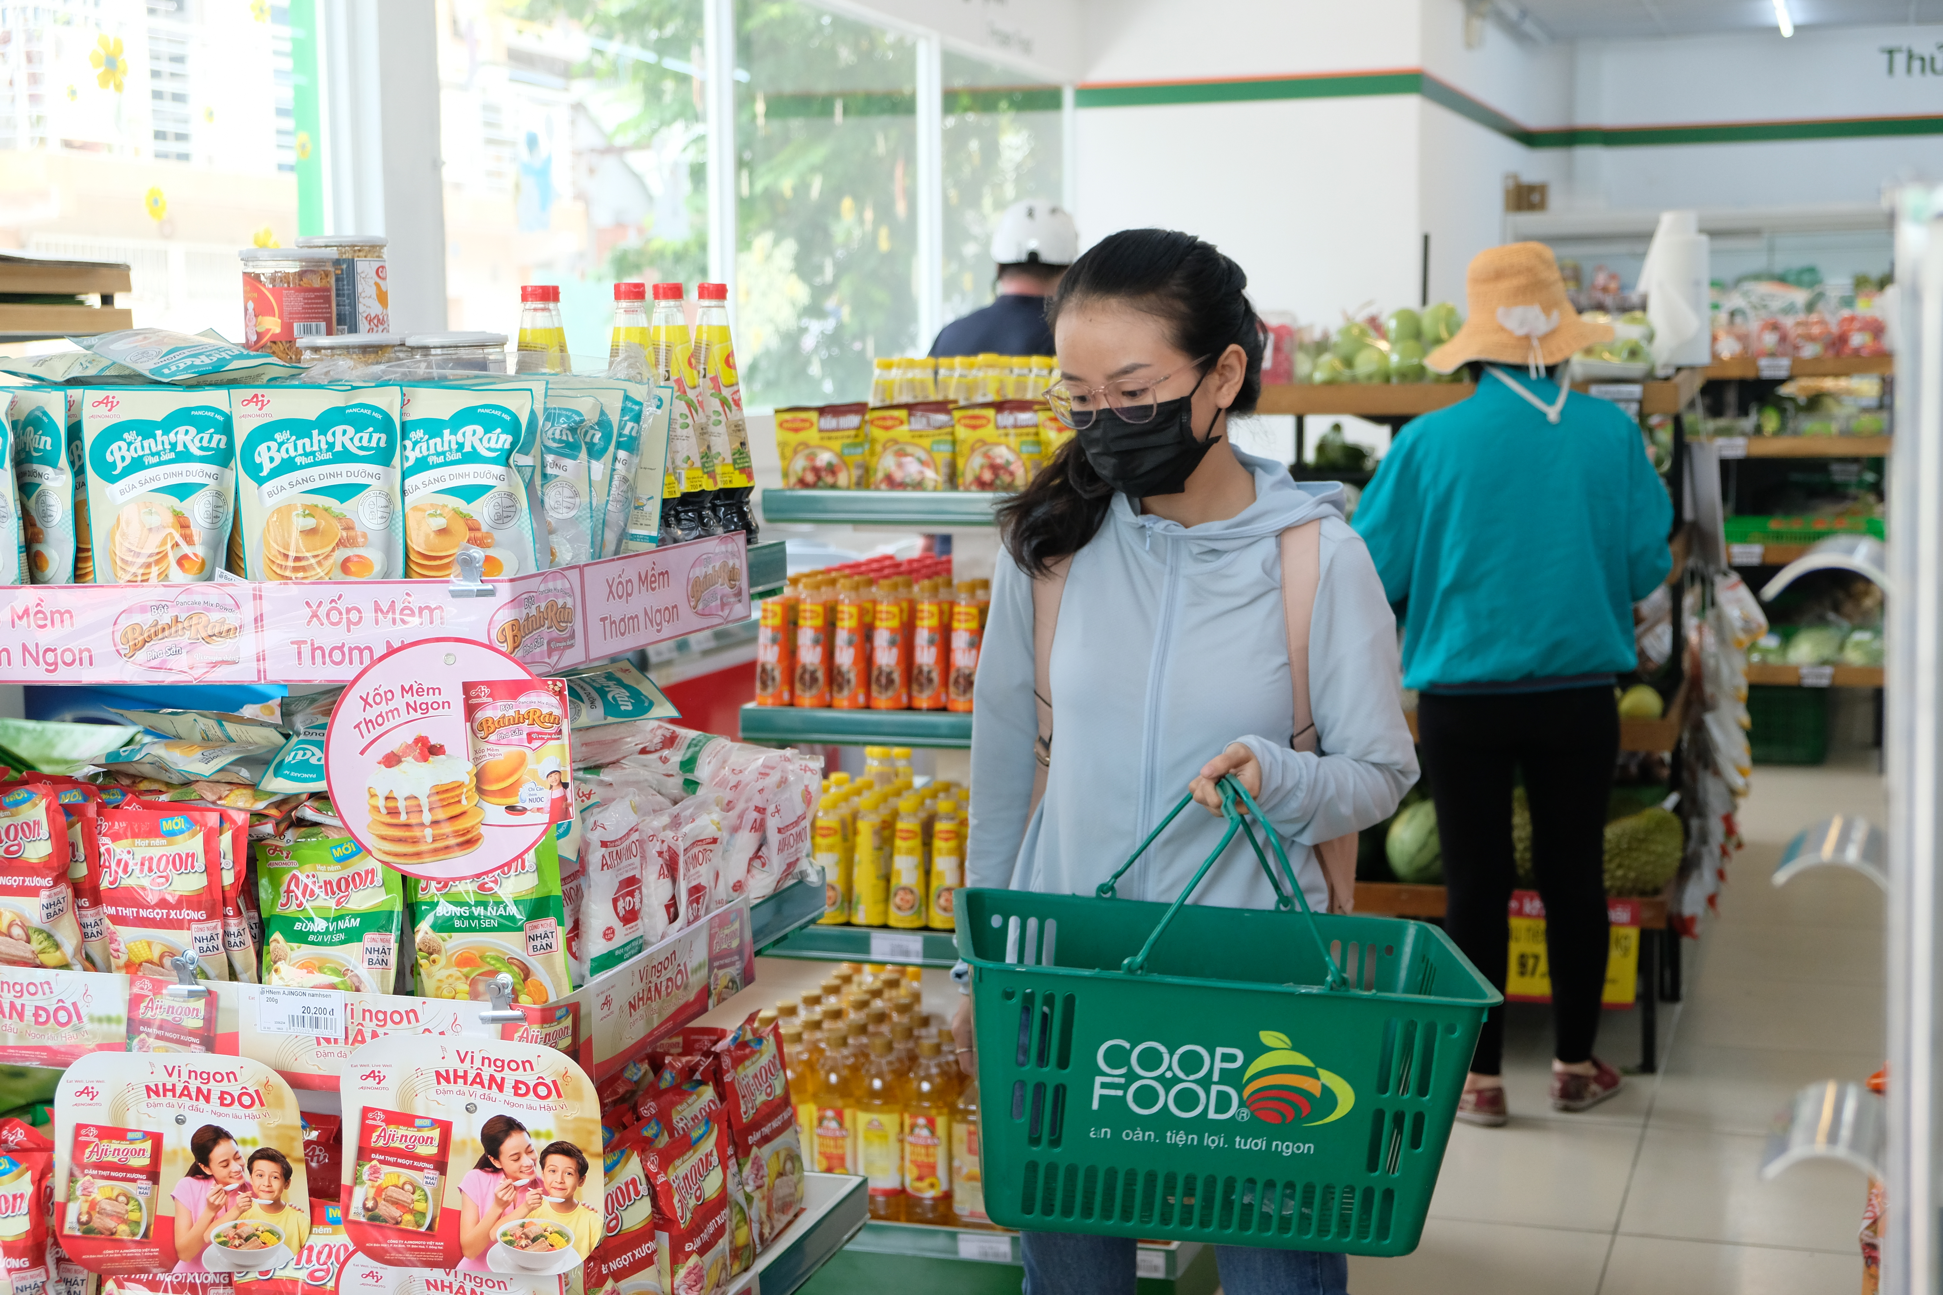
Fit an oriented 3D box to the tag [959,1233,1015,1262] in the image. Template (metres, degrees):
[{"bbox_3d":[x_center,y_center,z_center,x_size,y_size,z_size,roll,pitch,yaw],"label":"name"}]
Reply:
[{"bbox_3d":[0.020,0.875,3.854,0.081,0.042,0.004,2,7,19],"label":"tag"}]

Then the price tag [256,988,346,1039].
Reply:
[{"bbox_3d":[-0.573,0.312,2.260,0.086,0.042,0.002,2,8,19],"label":"price tag"}]

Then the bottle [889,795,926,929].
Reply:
[{"bbox_3d":[-0.096,0.328,4.024,0.058,0.189,0.058,-1,7,0],"label":"bottle"}]

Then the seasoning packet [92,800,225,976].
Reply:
[{"bbox_3d":[-0.742,0.247,2.440,0.135,0.195,0.042,1,3,12],"label":"seasoning packet"}]

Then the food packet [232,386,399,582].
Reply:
[{"bbox_3d":[-0.551,-0.122,2.232,0.165,0.197,0.035,2,8,19],"label":"food packet"}]

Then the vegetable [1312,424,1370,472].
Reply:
[{"bbox_3d":[0.879,-0.471,6.287,0.137,0.111,0.125,1,7,18],"label":"vegetable"}]

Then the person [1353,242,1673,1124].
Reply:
[{"bbox_3d":[1.053,0.061,5.180,0.615,1.683,0.420,1,7,16],"label":"person"}]

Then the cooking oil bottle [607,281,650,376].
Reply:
[{"bbox_3d":[-0.325,-0.215,2.567,0.080,0.275,0.080,1,7,18],"label":"cooking oil bottle"}]

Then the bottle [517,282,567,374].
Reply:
[{"bbox_3d":[-0.417,-0.215,2.573,0.077,0.270,0.077,2,8,19],"label":"bottle"}]

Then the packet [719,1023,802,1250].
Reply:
[{"bbox_3d":[-0.226,0.490,2.660,0.045,0.210,0.130,-7,4,19],"label":"packet"}]

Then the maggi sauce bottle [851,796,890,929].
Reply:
[{"bbox_3d":[-0.154,0.330,4.101,0.064,0.197,0.064,-1,7,0],"label":"maggi sauce bottle"}]

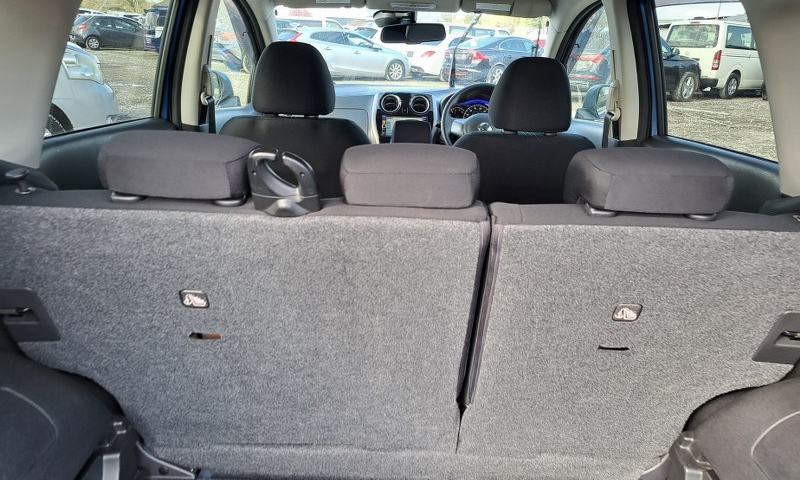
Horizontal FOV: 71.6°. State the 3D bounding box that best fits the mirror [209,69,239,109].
[{"bbox_3d":[-0.875,-0.729,2.661,0.240,0.175,0.130,-1,21,-8],"label":"mirror"}]

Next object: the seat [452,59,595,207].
[{"bbox_3d":[0.378,-0.177,2.043,0.500,0.980,0.740,2,20,0],"label":"seat"}]

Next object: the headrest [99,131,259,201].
[{"bbox_3d":[-0.345,-0.108,0.897,0.220,0.105,0.120,2,32,0],"label":"headrest"}]

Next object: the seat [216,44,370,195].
[{"bbox_3d":[-0.323,-0.214,2.036,0.500,0.980,0.740,2,20,0],"label":"seat"}]

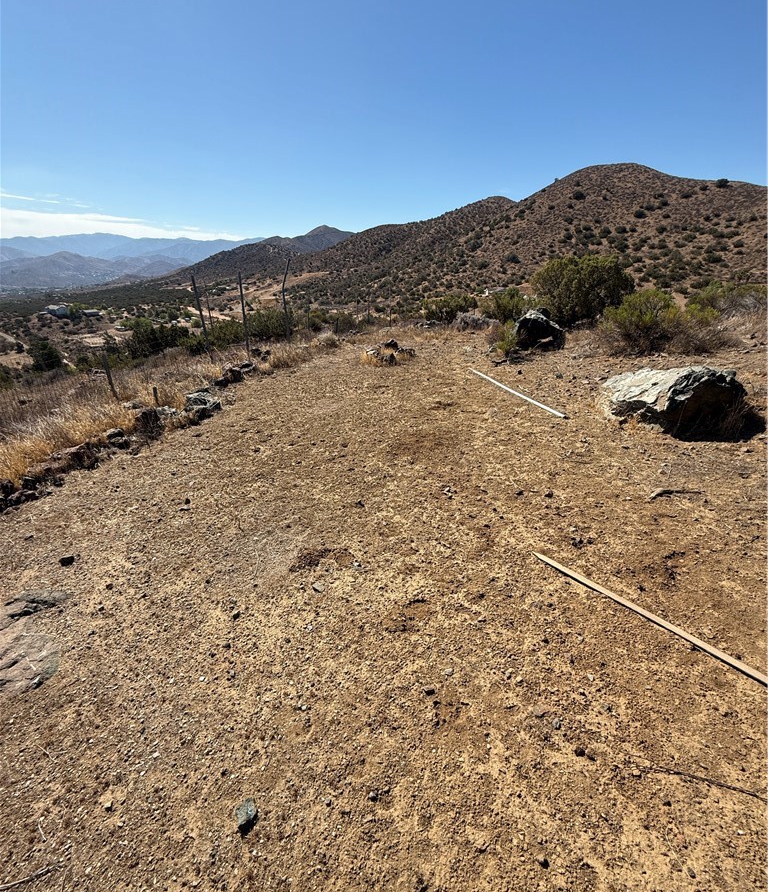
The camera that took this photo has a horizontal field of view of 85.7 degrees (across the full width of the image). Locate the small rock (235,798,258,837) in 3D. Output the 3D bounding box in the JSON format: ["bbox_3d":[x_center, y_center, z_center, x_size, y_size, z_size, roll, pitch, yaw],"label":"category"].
[{"bbox_3d":[-0.410,1.106,1.243,0.070,0.050,0.090,16,30,31],"label":"small rock"}]

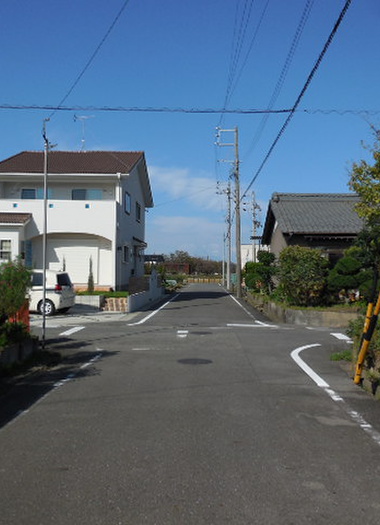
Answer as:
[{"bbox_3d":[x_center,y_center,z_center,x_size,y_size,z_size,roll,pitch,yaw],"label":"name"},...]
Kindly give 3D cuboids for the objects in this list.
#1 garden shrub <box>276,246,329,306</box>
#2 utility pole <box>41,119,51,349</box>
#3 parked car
[{"bbox_3d":[4.160,0.520,18.700,1.950,2.200,1.900,0,-1,0],"label":"garden shrub"},{"bbox_3d":[-3.040,-0.610,10.750,0.220,4.870,0.170,0,-1,0],"label":"utility pole"},{"bbox_3d":[-6.830,1.200,20.300,4.150,1.700,1.690,0,-1,7],"label":"parked car"}]

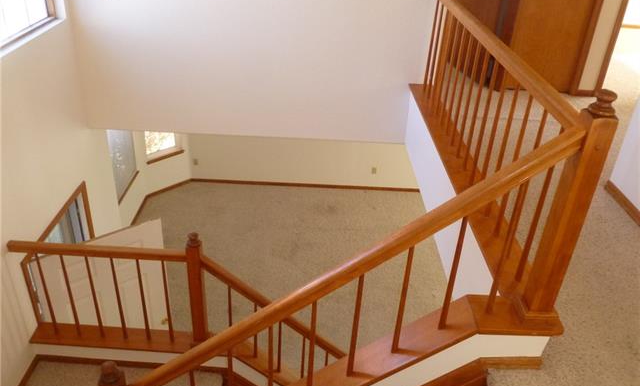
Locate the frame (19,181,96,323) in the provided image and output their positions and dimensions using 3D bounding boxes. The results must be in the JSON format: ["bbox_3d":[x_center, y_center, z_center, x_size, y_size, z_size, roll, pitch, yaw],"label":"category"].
[{"bbox_3d":[-1.976,1.063,4.242,0.110,2.060,1.020,3,30,-1],"label":"frame"}]

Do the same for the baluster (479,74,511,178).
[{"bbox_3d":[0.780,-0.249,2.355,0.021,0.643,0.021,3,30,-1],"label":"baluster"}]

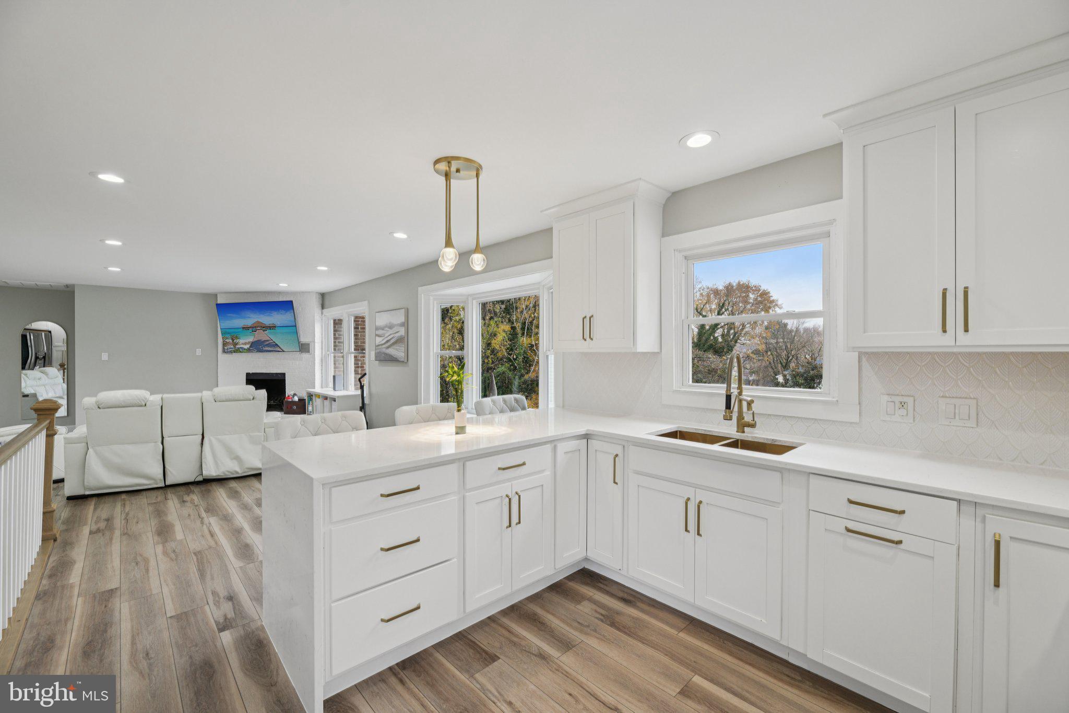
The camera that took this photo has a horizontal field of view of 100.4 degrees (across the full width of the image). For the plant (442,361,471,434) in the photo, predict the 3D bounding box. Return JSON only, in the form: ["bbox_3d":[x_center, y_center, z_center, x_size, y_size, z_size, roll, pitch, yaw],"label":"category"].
[{"bbox_3d":[-0.426,0.228,2.485,0.170,0.400,0.170,0,1,0],"label":"plant"}]

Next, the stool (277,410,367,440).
[{"bbox_3d":[-1.137,0.848,2.583,0.520,0.982,0.560,0,1,-43],"label":"stool"}]

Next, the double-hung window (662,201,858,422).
[{"bbox_3d":[1.256,-0.237,2.615,0.110,1.115,1.100,-1,1,-43],"label":"double-hung window"}]

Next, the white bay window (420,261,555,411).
[{"bbox_3d":[-0.470,-0.057,4.804,0.430,1.580,2.420,0,1,-43],"label":"white bay window"}]

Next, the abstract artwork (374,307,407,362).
[{"bbox_3d":[-1.958,-0.281,6.081,0.040,0.700,0.885,0,1,-43],"label":"abstract artwork"}]

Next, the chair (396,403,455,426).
[{"bbox_3d":[-0.656,0.844,3.085,0.500,0.980,0.540,-1,1,-43],"label":"chair"}]

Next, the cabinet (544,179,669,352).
[{"bbox_3d":[0.482,-0.557,3.160,0.360,1.055,0.870,-1,1,-43],"label":"cabinet"}]

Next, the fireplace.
[{"bbox_3d":[-4.934,0.664,8.360,0.730,0.725,0.360,0,1,2],"label":"fireplace"}]

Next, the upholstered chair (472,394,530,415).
[{"bbox_3d":[-0.111,0.838,3.550,0.520,0.985,0.560,0,1,-43],"label":"upholstered chair"}]

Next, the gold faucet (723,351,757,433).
[{"bbox_3d":[1.124,0.201,2.442,0.230,0.460,0.115,-1,1,-43],"label":"gold faucet"}]

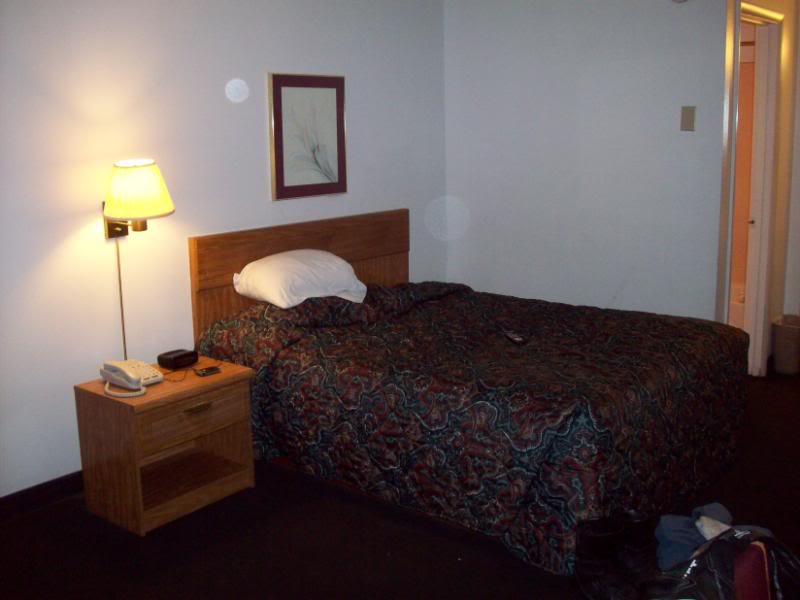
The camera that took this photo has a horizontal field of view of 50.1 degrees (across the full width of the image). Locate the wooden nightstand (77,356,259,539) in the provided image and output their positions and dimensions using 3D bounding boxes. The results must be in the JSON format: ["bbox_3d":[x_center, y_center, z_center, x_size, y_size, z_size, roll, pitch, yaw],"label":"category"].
[{"bbox_3d":[-0.970,0.588,3.603,0.400,0.528,0.583,7,13,38],"label":"wooden nightstand"}]

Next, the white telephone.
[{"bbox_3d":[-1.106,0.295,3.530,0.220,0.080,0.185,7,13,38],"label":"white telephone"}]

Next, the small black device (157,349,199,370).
[{"bbox_3d":[-0.980,0.258,3.789,0.095,0.052,0.158,7,13,38],"label":"small black device"}]

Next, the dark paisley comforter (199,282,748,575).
[{"bbox_3d":[0.362,0.398,3.954,1.890,0.670,1.570,7,13,38],"label":"dark paisley comforter"}]

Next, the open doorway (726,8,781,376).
[{"bbox_3d":[1.905,-0.504,4.784,0.120,2.103,0.915,7,13,38],"label":"open doorway"}]

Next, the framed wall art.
[{"bbox_3d":[-0.458,-0.832,4.366,0.030,0.603,0.518,7,13,38],"label":"framed wall art"}]

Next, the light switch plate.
[{"bbox_3d":[1.476,-0.925,4.372,0.073,0.122,0.009,7,13,38],"label":"light switch plate"}]

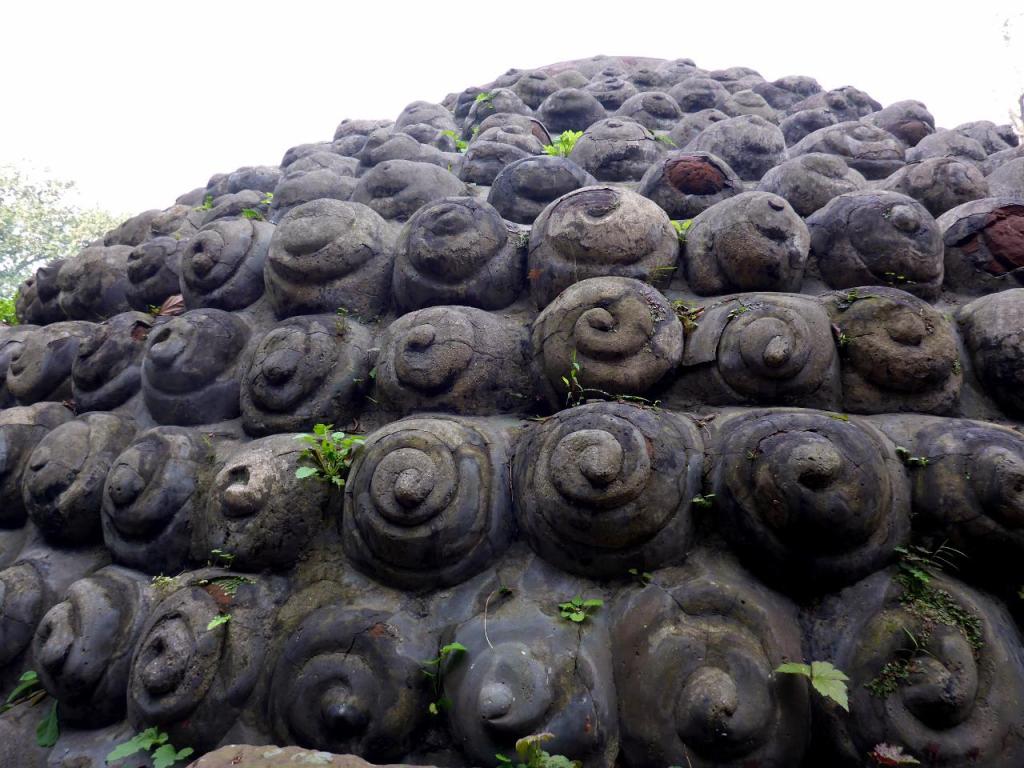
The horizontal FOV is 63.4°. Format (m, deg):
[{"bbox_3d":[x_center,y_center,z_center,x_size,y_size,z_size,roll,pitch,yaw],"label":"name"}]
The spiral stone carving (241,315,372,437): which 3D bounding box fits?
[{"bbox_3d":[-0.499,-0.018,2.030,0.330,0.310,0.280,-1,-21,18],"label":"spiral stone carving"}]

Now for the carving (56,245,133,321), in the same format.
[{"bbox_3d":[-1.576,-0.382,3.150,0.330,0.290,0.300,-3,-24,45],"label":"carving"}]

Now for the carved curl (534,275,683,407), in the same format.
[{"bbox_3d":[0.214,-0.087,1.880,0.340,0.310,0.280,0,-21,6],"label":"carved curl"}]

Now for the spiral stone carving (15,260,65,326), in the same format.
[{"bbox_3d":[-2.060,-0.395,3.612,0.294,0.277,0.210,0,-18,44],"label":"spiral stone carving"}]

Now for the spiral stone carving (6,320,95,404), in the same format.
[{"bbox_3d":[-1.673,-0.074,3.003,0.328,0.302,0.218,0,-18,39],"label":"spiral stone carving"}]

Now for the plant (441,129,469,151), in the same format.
[{"bbox_3d":[-0.211,-0.895,3.045,0.101,0.088,0.084,0,-1,12],"label":"plant"}]

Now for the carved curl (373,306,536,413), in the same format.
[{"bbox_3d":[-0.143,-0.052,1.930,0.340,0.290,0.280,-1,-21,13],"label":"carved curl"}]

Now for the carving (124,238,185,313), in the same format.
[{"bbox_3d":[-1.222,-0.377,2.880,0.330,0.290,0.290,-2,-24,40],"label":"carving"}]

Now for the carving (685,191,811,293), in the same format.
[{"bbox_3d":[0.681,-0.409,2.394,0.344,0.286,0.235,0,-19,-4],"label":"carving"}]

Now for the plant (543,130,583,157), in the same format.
[{"bbox_3d":[0.168,-0.795,2.750,0.130,0.100,0.110,0,-3,0],"label":"plant"}]

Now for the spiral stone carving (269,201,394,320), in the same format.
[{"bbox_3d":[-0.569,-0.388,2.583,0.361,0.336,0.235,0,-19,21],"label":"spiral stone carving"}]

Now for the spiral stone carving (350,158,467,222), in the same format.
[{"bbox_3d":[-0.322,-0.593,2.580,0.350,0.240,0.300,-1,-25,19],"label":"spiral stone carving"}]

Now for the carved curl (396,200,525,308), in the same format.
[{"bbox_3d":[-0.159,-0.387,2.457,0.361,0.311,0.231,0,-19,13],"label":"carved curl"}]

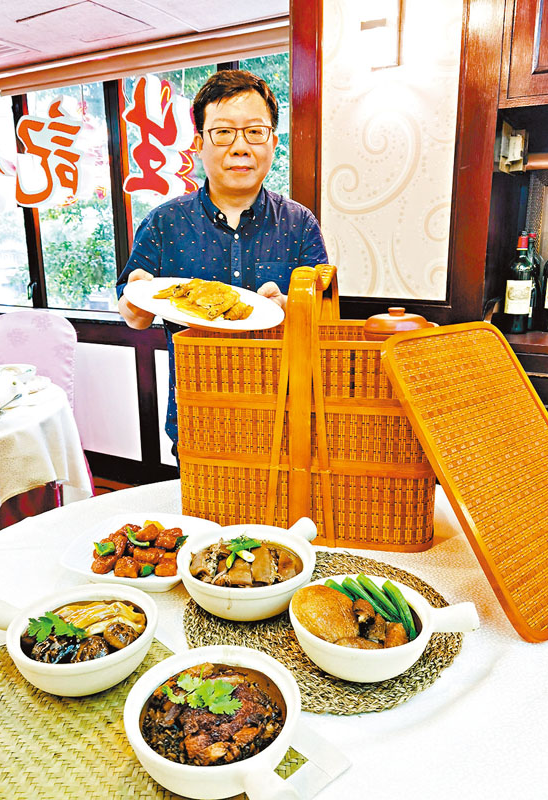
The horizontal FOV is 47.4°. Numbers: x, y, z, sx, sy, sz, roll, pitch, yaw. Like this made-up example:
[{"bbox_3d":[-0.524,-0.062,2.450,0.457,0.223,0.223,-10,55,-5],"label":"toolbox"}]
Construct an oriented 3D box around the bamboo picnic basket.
[{"bbox_3d":[0.073,-0.011,1.168,0.452,0.482,0.265,2,14,9],"label":"bamboo picnic basket"}]

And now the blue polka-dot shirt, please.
[{"bbox_3d":[-0.107,-0.162,1.433,0.490,0.660,0.330,-1,14,-3],"label":"blue polka-dot shirt"}]

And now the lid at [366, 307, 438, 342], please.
[{"bbox_3d":[0.216,-0.139,1.081,0.124,0.048,0.124,-1,14,0],"label":"lid"}]

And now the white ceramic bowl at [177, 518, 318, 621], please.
[{"bbox_3d":[-0.024,0.254,0.937,0.198,0.074,0.253,10,18,37],"label":"white ceramic bowl"}]

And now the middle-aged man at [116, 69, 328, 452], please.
[{"bbox_3d":[-0.099,0.122,1.453,0.500,1.660,0.430,-1,14,-3],"label":"middle-aged man"}]

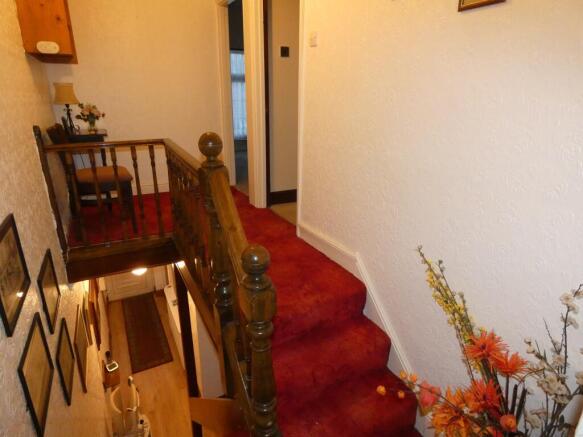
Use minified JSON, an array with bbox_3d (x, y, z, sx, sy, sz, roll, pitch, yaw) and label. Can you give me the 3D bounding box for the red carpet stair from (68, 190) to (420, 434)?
[{"bbox_3d":[-0.784,0.522,2.684,1.685,0.670,3.250,-10,23,-26],"label":"red carpet stair"}]

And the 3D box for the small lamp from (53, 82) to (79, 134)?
[{"bbox_3d":[-2.006,-0.982,3.017,0.210,0.443,0.210,-10,23,-26],"label":"small lamp"}]

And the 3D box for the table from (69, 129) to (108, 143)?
[{"bbox_3d":[-1.971,-0.458,3.299,0.413,0.734,0.510,-10,23,-26],"label":"table"}]

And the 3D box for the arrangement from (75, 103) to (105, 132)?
[{"bbox_3d":[-1.915,-0.961,3.209,0.250,0.274,0.220,-10,23,-26],"label":"arrangement"}]

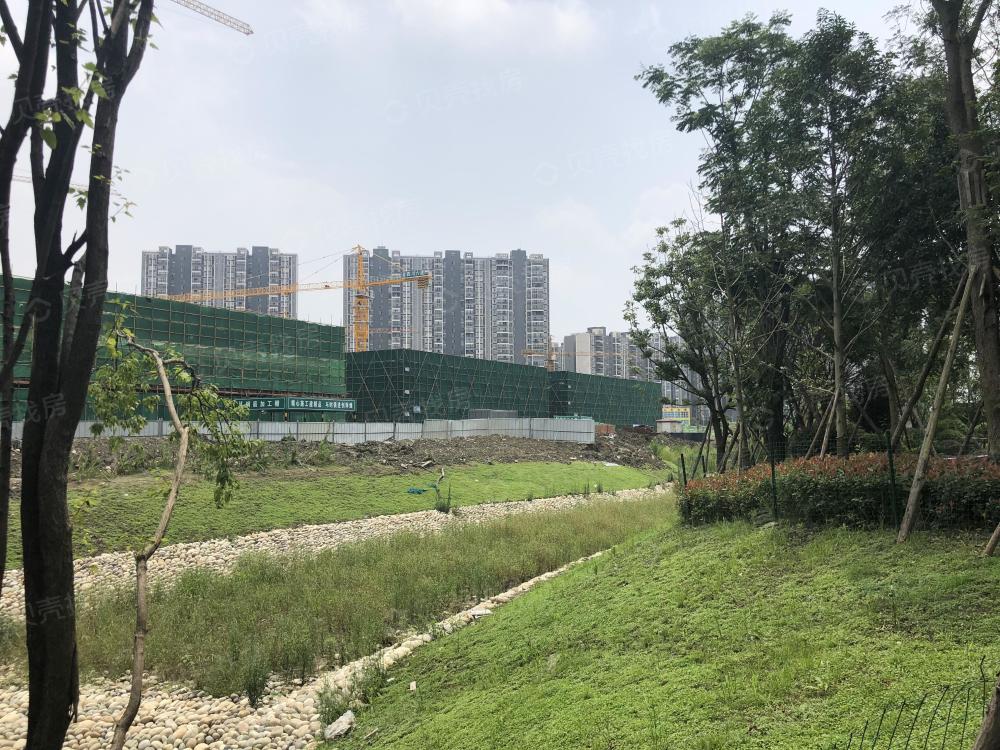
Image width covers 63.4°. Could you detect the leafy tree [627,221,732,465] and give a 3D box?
[{"bbox_3d":[3.869,-0.575,17.150,2.350,5.470,2.300,-1,-3,13],"label":"leafy tree"}]

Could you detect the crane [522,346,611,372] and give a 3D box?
[{"bbox_3d":[21.040,1.710,230.000,30.000,25.000,2.500,1,-3,-11],"label":"crane"}]

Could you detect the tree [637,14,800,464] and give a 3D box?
[{"bbox_3d":[4.666,-2.854,17.273,3.450,9.950,3.300,-1,-3,15],"label":"tree"}]

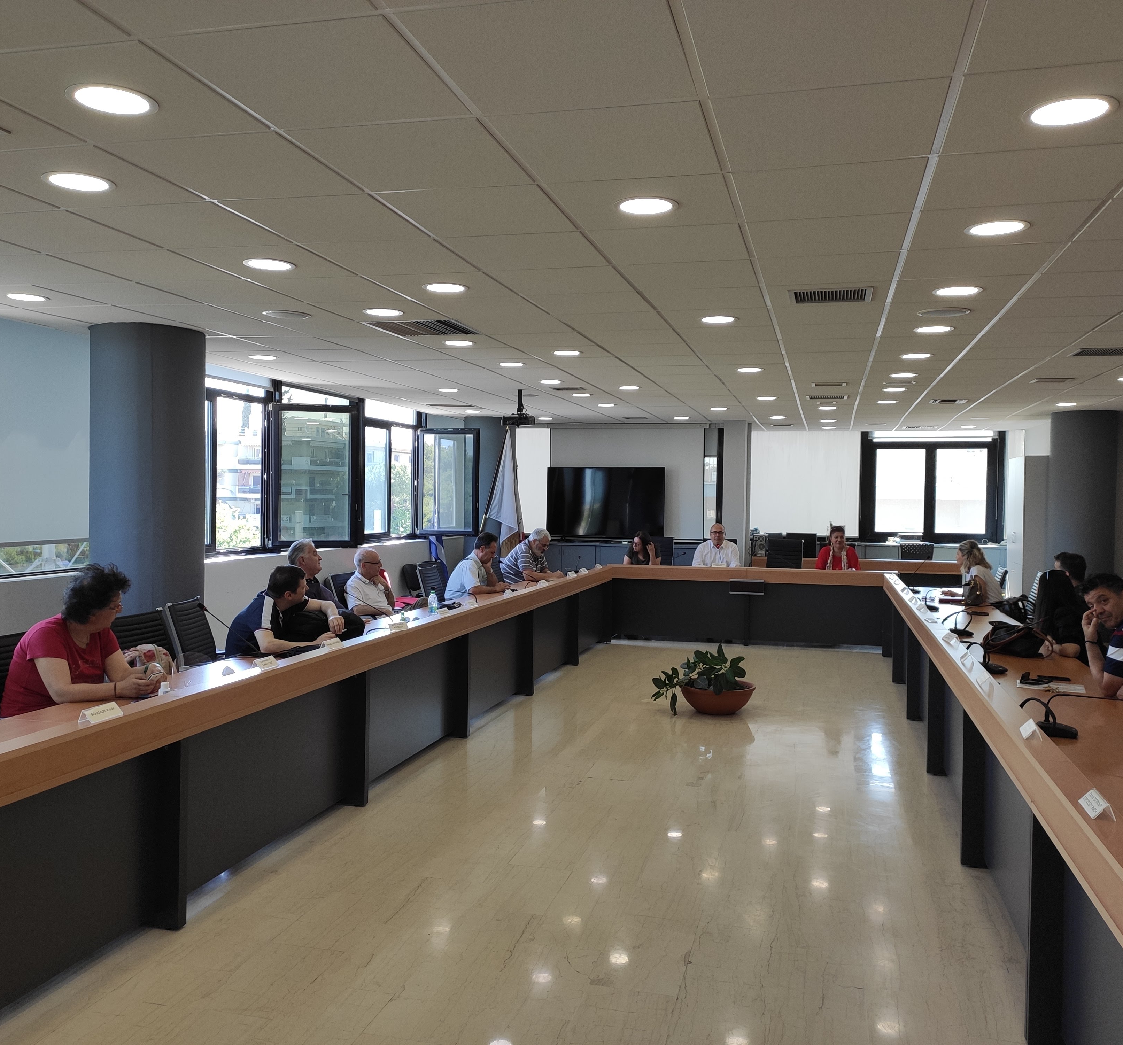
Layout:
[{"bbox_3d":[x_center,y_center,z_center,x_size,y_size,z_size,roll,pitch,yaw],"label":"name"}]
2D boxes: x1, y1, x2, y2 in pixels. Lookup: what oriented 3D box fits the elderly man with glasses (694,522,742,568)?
[{"bbox_3d":[1.774,0.686,11.570,0.546,1.331,0.731,1,2,15],"label":"elderly man with glasses"}]

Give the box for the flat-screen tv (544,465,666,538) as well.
[{"bbox_3d":[0.593,-0.265,13.402,1.599,0.926,0.078,1,2,9],"label":"flat-screen tv"}]

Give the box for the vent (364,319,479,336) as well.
[{"bbox_3d":[-0.823,-1.166,5.994,0.575,0.049,0.556,1,2,15],"label":"vent"}]

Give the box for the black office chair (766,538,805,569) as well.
[{"bbox_3d":[2.547,0.791,11.530,0.566,1.147,0.604,1,2,13],"label":"black office chair"}]

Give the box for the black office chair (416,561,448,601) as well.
[{"bbox_3d":[-0.913,0.860,8.882,0.604,1.040,0.566,2,2,27],"label":"black office chair"}]

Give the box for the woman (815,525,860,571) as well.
[{"bbox_3d":[3.065,0.725,11.230,0.517,1.313,0.731,1,2,15],"label":"woman"}]

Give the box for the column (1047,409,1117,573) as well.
[{"bbox_3d":[5.644,0.124,10.921,0.663,2.615,0.663,1,2,15],"label":"column"}]

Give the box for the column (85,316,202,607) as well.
[{"bbox_3d":[-2.590,0.115,6.299,0.663,2.615,0.663,1,2,15],"label":"column"}]

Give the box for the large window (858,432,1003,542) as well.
[{"bbox_3d":[5.114,-0.470,13.972,1.882,1.550,0.136,1,2,15],"label":"large window"}]

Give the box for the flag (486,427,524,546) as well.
[{"bbox_3d":[-0.691,-0.454,12.374,0.488,1.443,0.273,1,2,1],"label":"flag"}]

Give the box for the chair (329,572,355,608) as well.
[{"bbox_3d":[-1.316,0.892,7.275,0.604,1.050,0.566,2,2,20],"label":"chair"}]

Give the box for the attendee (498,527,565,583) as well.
[{"bbox_3d":[-0.298,0.722,9.675,0.829,1.294,0.566,1,2,15],"label":"attendee"}]

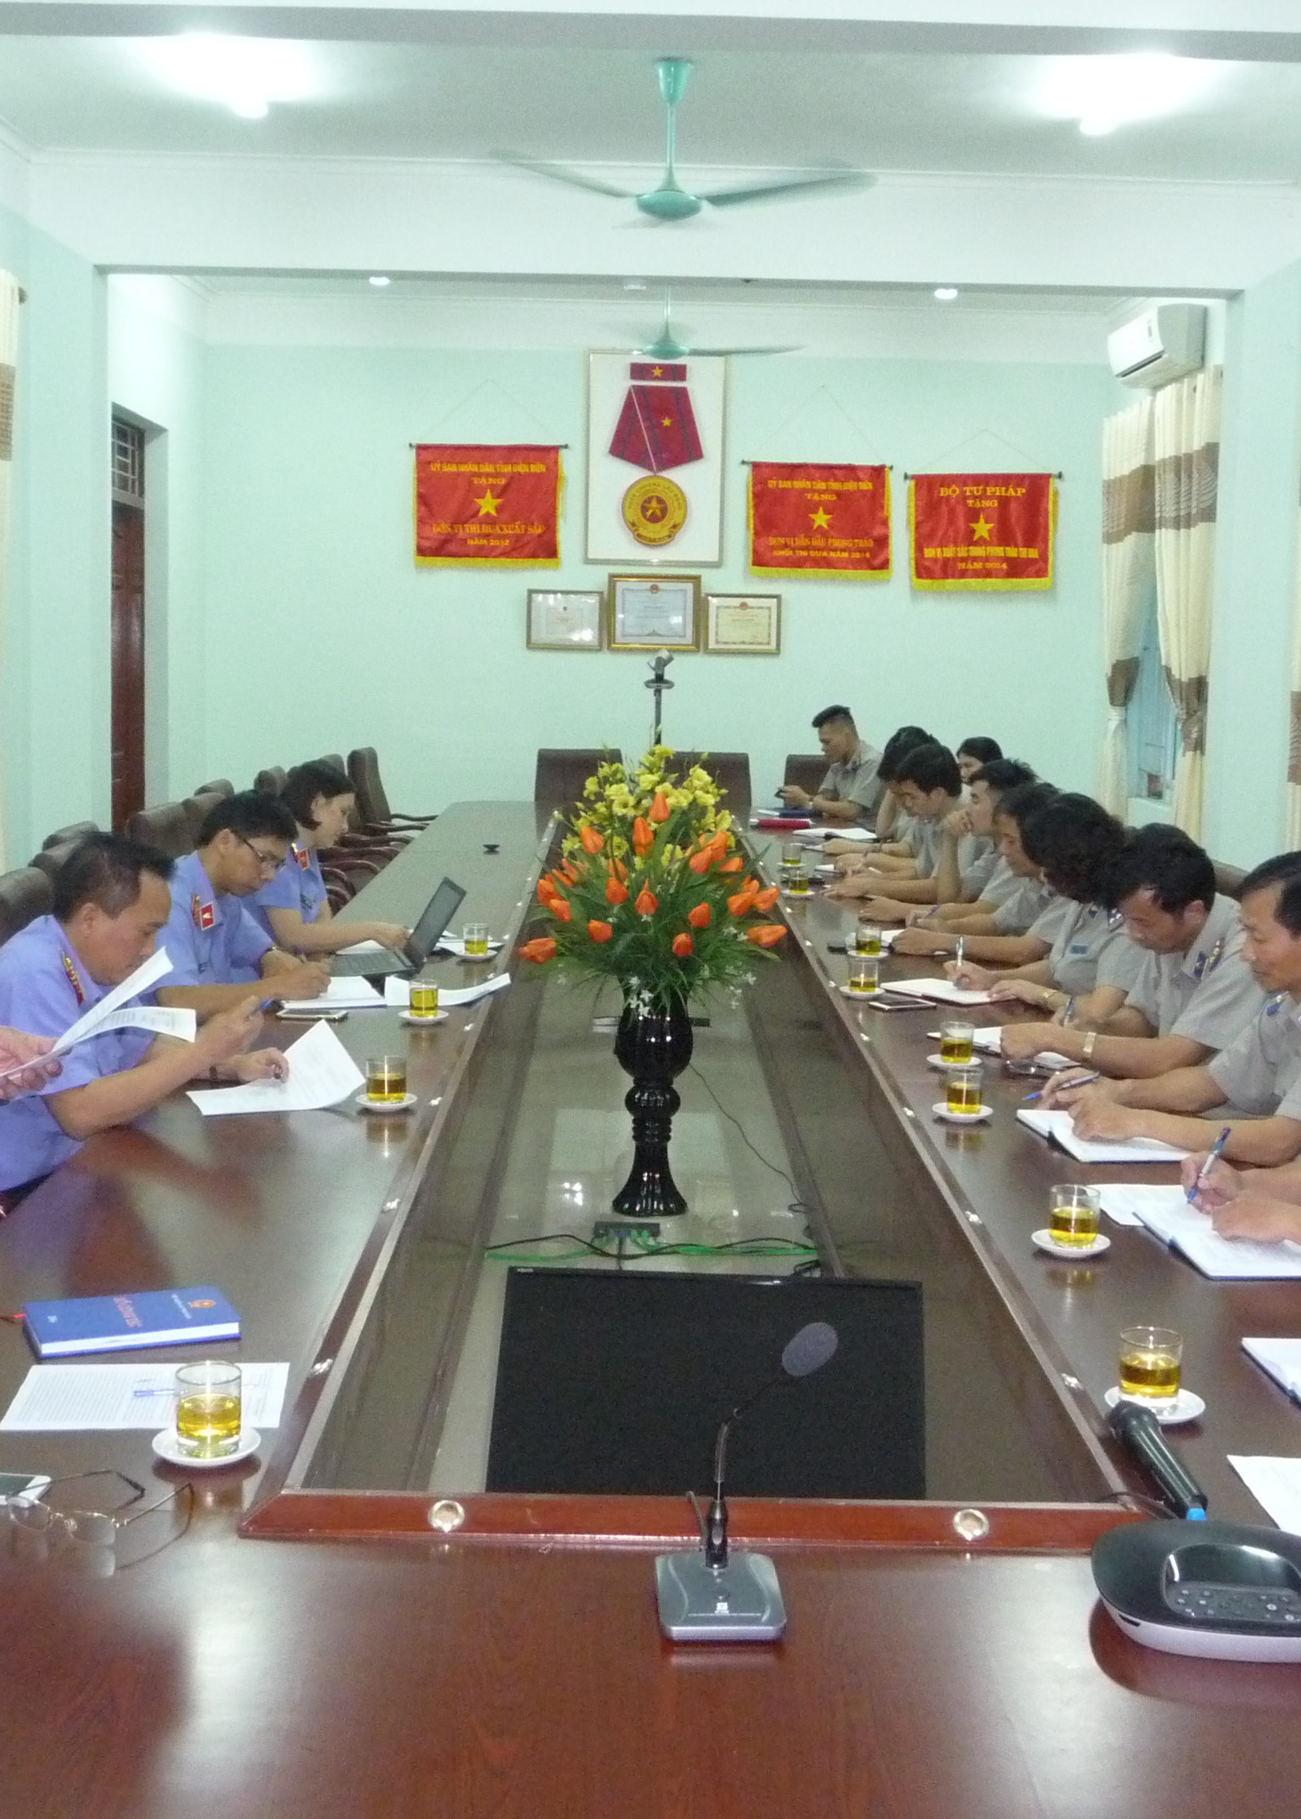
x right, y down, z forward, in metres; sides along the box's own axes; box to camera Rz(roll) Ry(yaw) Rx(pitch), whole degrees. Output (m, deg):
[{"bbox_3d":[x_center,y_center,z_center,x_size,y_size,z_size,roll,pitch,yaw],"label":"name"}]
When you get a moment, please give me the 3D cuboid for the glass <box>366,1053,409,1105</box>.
[{"bbox_3d":[-0.477,0.303,3.934,0.070,0.086,0.070,1,7,0],"label":"glass"}]

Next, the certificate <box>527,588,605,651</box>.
[{"bbox_3d":[-0.477,-1.617,12.174,0.435,0.330,0.030,1,7,0],"label":"certificate"}]

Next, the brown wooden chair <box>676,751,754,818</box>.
[{"bbox_3d":[0.301,-0.300,11.151,0.580,1.000,0.640,1,7,0],"label":"brown wooden chair"}]

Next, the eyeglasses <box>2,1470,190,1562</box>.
[{"bbox_3d":[-0.526,0.569,2.110,0.136,0.034,0.128,5,8,30],"label":"eyeglasses"}]

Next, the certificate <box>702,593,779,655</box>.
[{"bbox_3d":[0.511,-1.587,12.086,0.415,0.335,0.030,1,7,-1],"label":"certificate"}]

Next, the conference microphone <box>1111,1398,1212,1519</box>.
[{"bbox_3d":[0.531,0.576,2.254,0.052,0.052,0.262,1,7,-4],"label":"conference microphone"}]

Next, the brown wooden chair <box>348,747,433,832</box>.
[{"bbox_3d":[-1.191,-0.285,10.861,0.650,1.040,0.600,1,7,-1],"label":"brown wooden chair"}]

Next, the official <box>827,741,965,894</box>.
[{"bbox_3d":[1.002,0.025,7.926,0.740,1.250,0.560,1,7,-1],"label":"official"}]

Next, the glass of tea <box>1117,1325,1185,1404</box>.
[{"bbox_3d":[0.571,0.526,2.474,0.067,0.082,0.067,1,7,-1],"label":"glass of tea"}]

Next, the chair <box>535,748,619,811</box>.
[{"bbox_3d":[-0.377,-0.303,11.168,0.600,1.030,0.650,1,7,-1],"label":"chair"}]

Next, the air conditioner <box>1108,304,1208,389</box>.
[{"bbox_3d":[2.452,-2.726,10.592,0.235,0.290,1.020,1,7,-1],"label":"air conditioner"}]

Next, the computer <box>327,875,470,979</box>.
[{"bbox_3d":[-0.672,0.036,5.541,0.330,0.215,0.335,0,7,-11],"label":"computer"}]

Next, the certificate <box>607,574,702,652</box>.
[{"bbox_3d":[0.029,-1.656,12.168,0.520,0.420,0.030,1,7,0],"label":"certificate"}]

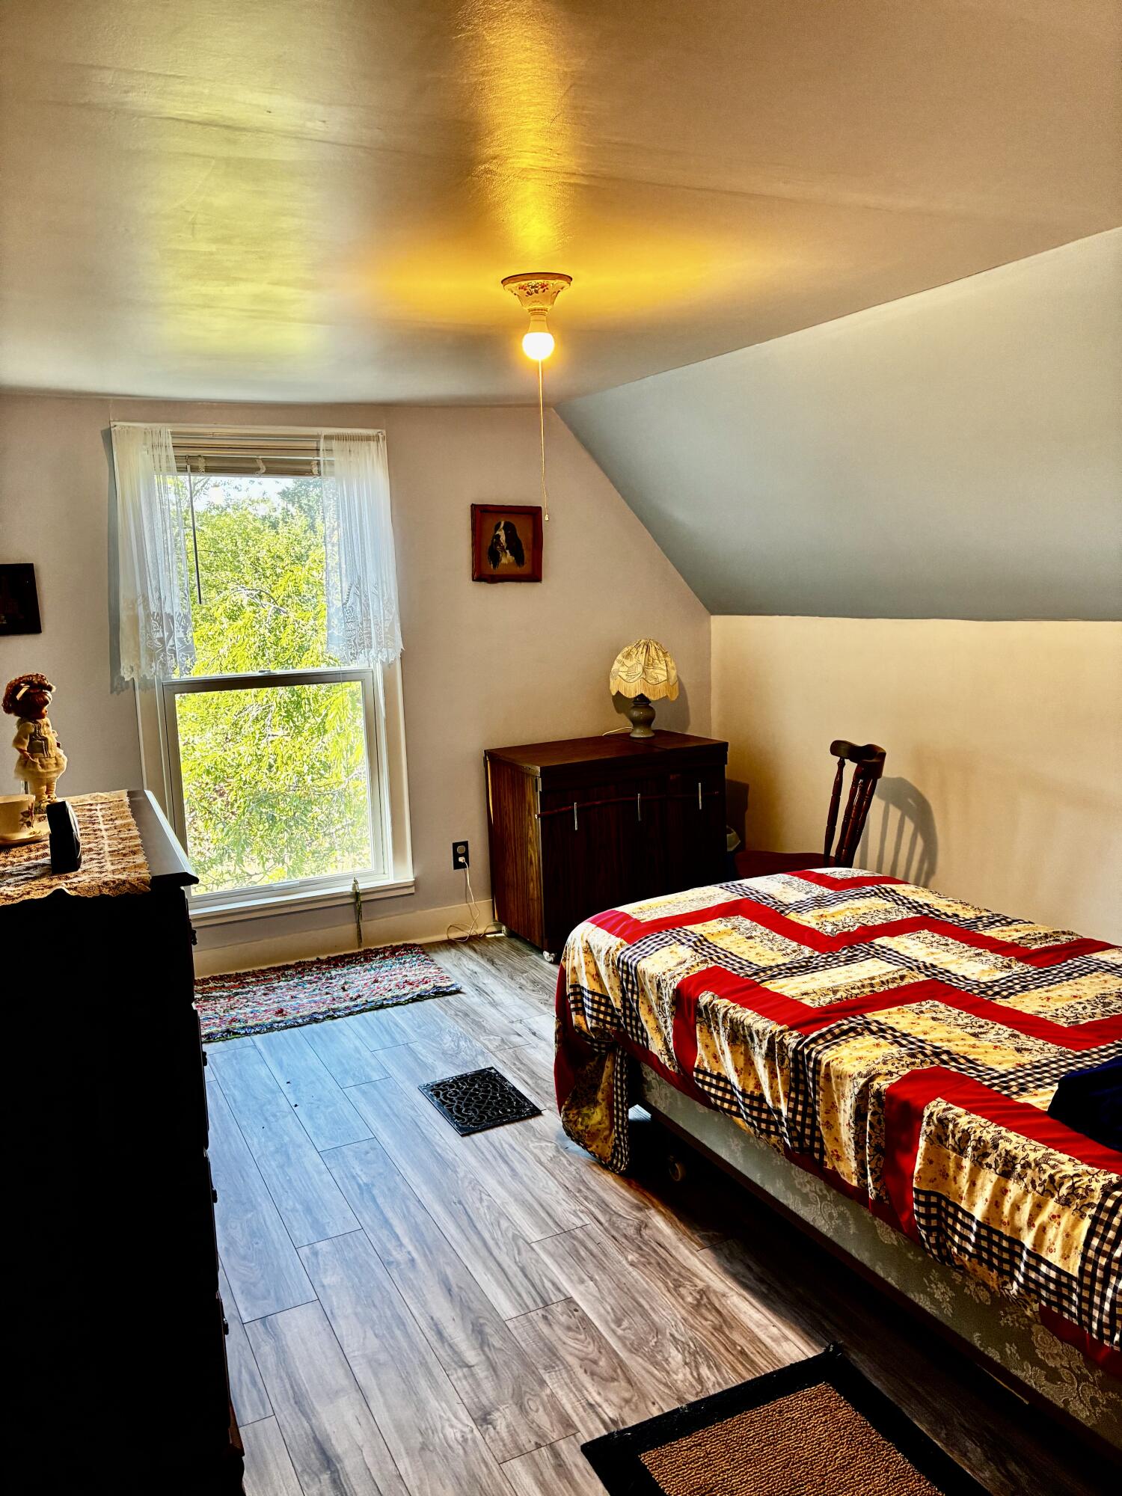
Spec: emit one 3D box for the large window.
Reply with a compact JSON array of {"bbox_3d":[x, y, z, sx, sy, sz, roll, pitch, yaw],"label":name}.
[{"bbox_3d":[-1.077,-0.268,4.252,1.006,1.845,0.120,-6,10,-25],"label":"large window"}]

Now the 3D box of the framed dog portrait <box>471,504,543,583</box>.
[{"bbox_3d":[-0.213,-0.834,4.600,0.312,0.312,0.025,-6,10,-25],"label":"framed dog portrait"}]

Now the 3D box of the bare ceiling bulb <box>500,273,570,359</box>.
[{"bbox_3d":[-0.052,-0.987,2.591,0.160,0.176,0.160,-2,9,0],"label":"bare ceiling bulb"}]

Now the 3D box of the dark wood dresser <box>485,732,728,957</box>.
[{"bbox_3d":[0.202,0.376,4.632,0.866,0.770,0.471,-6,10,-28],"label":"dark wood dresser"}]

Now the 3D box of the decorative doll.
[{"bbox_3d":[-0.988,-0.011,2.114,0.112,0.261,0.110,-3,9,-9],"label":"decorative doll"}]

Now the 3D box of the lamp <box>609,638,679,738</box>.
[{"bbox_3d":[0.354,-0.257,4.782,0.295,0.419,0.295,-2,9,0],"label":"lamp"}]

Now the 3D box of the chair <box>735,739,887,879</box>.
[{"bbox_3d":[0.825,0.428,3.879,0.670,0.860,0.460,-4,9,-15],"label":"chair"}]

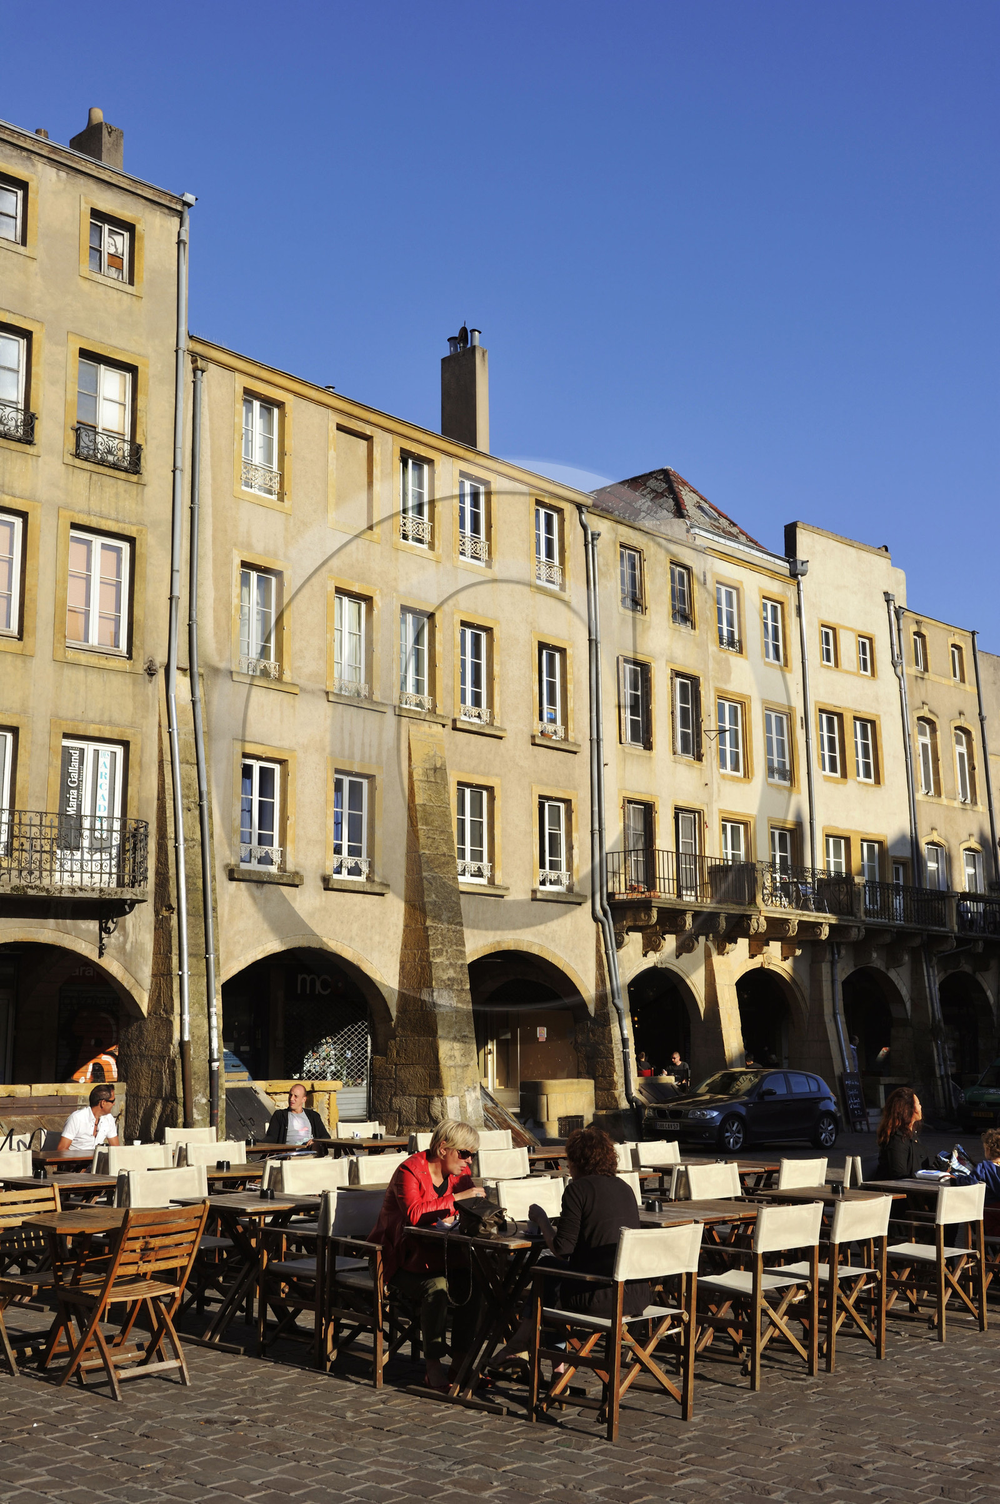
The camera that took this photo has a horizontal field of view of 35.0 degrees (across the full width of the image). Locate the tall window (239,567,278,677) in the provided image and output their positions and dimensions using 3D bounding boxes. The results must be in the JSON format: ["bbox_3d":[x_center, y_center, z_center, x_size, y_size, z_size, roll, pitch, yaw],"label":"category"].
[{"bbox_3d":[-4.059,-2.164,26.407,0.150,1.706,0.919,-9,-12,40],"label":"tall window"}]

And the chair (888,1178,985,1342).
[{"bbox_3d":[2.513,2.963,9.316,0.550,0.860,0.580,10,-15,-43],"label":"chair"}]

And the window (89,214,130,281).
[{"bbox_3d":[-6.346,-8.213,25.832,0.200,1.070,0.830,-11,-15,43],"label":"window"}]

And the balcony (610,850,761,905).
[{"bbox_3d":[3.864,2.693,33.459,1.203,1.000,3.597,-11,-15,44],"label":"balcony"}]

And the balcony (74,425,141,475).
[{"bbox_3d":[-6.164,-4.749,24.983,0.160,0.500,1.220,-11,-15,43],"label":"balcony"}]

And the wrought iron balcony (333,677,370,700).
[{"bbox_3d":[-2.602,-1.113,27.768,0.130,0.278,0.898,-9,-12,40],"label":"wrought iron balcony"}]

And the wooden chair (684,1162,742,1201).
[{"bbox_3d":[1.637,3.284,10.894,0.500,0.870,0.570,-11,-15,42],"label":"wooden chair"}]

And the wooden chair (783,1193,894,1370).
[{"bbox_3d":[1.723,2.818,8.516,0.550,0.860,0.580,10,-15,-43],"label":"wooden chair"}]

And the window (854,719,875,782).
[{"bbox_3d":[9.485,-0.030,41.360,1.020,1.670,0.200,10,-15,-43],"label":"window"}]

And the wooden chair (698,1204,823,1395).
[{"bbox_3d":[1.306,2.794,8.263,0.560,0.870,0.540,10,-15,-43],"label":"wooden chair"}]

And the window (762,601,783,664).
[{"bbox_3d":[6.624,-2.918,38.475,0.180,1.447,0.934,-11,-15,44],"label":"window"}]

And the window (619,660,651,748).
[{"bbox_3d":[2.920,-1.036,34.269,0.180,1.802,0.991,-11,-15,44],"label":"window"}]

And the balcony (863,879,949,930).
[{"bbox_3d":[9.334,3.516,36.320,0.150,0.944,3.519,-11,-15,43],"label":"balcony"}]

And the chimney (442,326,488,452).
[{"bbox_3d":[-0.769,-7.904,34.829,1.049,2.826,0.378,-10,-14,41],"label":"chimney"}]

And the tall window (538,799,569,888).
[{"bbox_3d":[1.083,1.827,31.738,0.180,1.718,0.958,-10,-14,42],"label":"tall window"}]

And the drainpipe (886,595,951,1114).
[{"bbox_3d":[10.999,2.340,41.726,0.500,13.600,0.600,10,-15,-43],"label":"drainpipe"}]

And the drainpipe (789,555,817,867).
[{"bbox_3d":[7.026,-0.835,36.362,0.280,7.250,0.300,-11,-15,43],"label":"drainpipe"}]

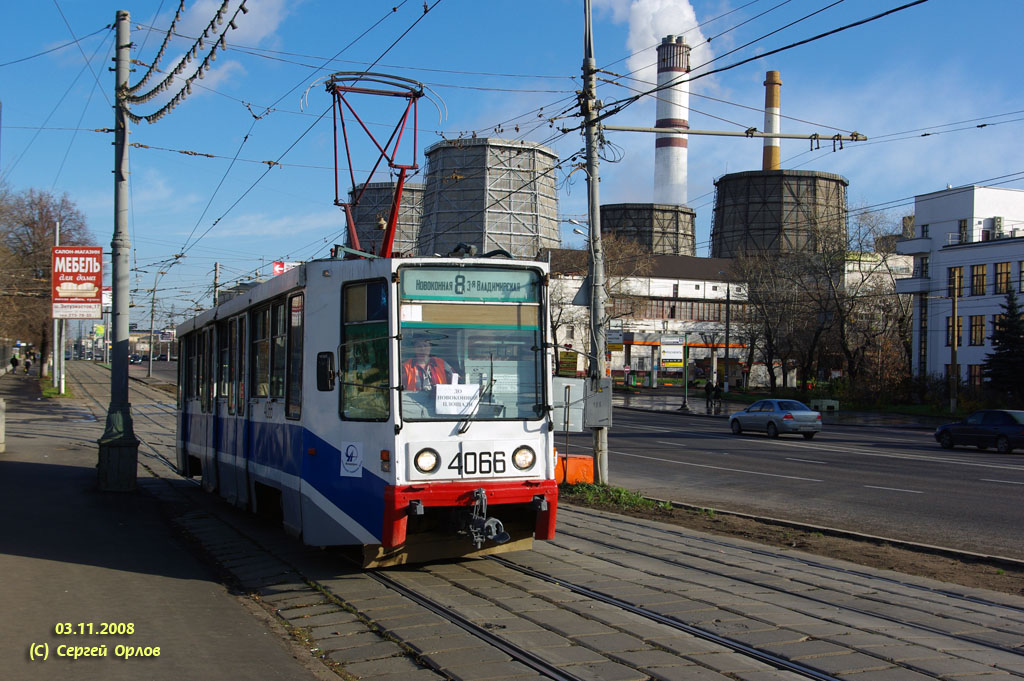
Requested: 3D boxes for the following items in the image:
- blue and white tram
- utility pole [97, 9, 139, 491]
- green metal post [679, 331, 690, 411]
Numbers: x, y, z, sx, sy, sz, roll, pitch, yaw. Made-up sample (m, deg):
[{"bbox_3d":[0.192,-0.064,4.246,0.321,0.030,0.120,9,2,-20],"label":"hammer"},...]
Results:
[{"bbox_3d":[-2.856,1.004,19.187,2.580,3.200,15.200,1,-3,-20],"label":"blue and white tram"},{"bbox_3d":[-7.413,-1.707,24.757,0.700,9.000,0.700,1,-2,-20],"label":"utility pole"},{"bbox_3d":[10.652,1.835,80.500,0.600,4.850,0.600,1,-2,0],"label":"green metal post"}]

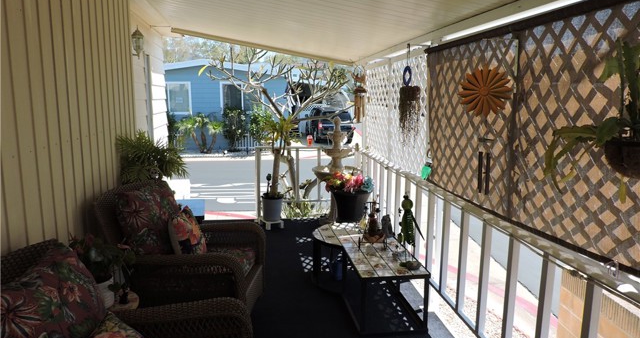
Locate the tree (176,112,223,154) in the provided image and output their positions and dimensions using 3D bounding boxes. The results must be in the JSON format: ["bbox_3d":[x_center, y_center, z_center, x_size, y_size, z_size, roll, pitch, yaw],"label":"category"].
[{"bbox_3d":[-4.796,-1.453,17.659,1.850,1.720,1.650,-1,9,-9],"label":"tree"}]

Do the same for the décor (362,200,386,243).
[{"bbox_3d":[0.500,0.486,4.143,0.200,0.360,0.180,-1,9,-9],"label":"décor"}]

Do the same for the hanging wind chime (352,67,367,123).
[{"bbox_3d":[0.482,-0.896,5.411,0.160,0.660,0.160,-1,9,-9],"label":"hanging wind chime"}]

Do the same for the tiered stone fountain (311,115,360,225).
[{"bbox_3d":[0.224,0.058,5.692,0.600,1.479,0.600,-1,9,-9],"label":"tiered stone fountain"}]

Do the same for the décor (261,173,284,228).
[{"bbox_3d":[-0.625,0.414,5.836,0.290,0.680,0.290,-1,9,-9],"label":"décor"}]

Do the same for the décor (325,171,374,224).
[{"bbox_3d":[0.308,0.292,4.716,0.480,0.530,0.470,-1,9,-9],"label":"décor"}]

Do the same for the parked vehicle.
[{"bbox_3d":[0.502,-2.509,25.303,1.950,1.880,4.900,-1,9,-9],"label":"parked vehicle"}]

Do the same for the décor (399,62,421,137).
[{"bbox_3d":[0.741,-0.567,3.673,0.155,0.550,0.155,-1,9,-9],"label":"décor"}]

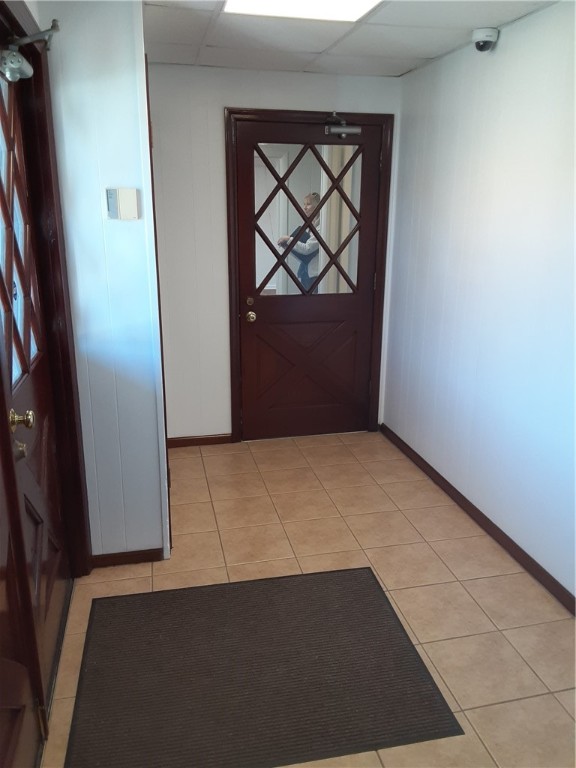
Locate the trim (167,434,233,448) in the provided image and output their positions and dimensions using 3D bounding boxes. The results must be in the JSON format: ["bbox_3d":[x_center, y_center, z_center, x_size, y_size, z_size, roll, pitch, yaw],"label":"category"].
[{"bbox_3d":[-0.594,0.384,4.018,0.440,0.063,0.016,-3,16,-12],"label":"trim"}]

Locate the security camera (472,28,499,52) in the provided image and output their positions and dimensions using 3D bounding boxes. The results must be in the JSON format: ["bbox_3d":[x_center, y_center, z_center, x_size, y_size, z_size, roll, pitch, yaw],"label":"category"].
[{"bbox_3d":[0.890,-1.553,2.721,0.112,0.086,0.112,2,16,8],"label":"security camera"}]

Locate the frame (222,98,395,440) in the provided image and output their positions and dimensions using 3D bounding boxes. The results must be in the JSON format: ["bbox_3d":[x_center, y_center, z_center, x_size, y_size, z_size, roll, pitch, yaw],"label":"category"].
[{"bbox_3d":[0.139,-0.638,3.907,1.040,2.090,0.080,-3,16,-12],"label":"frame"}]

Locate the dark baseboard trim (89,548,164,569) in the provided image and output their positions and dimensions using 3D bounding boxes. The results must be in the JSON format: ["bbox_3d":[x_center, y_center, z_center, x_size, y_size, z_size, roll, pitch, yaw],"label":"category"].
[{"bbox_3d":[-0.712,0.774,2.669,0.312,0.063,0.016,-3,16,-12],"label":"dark baseboard trim"}]

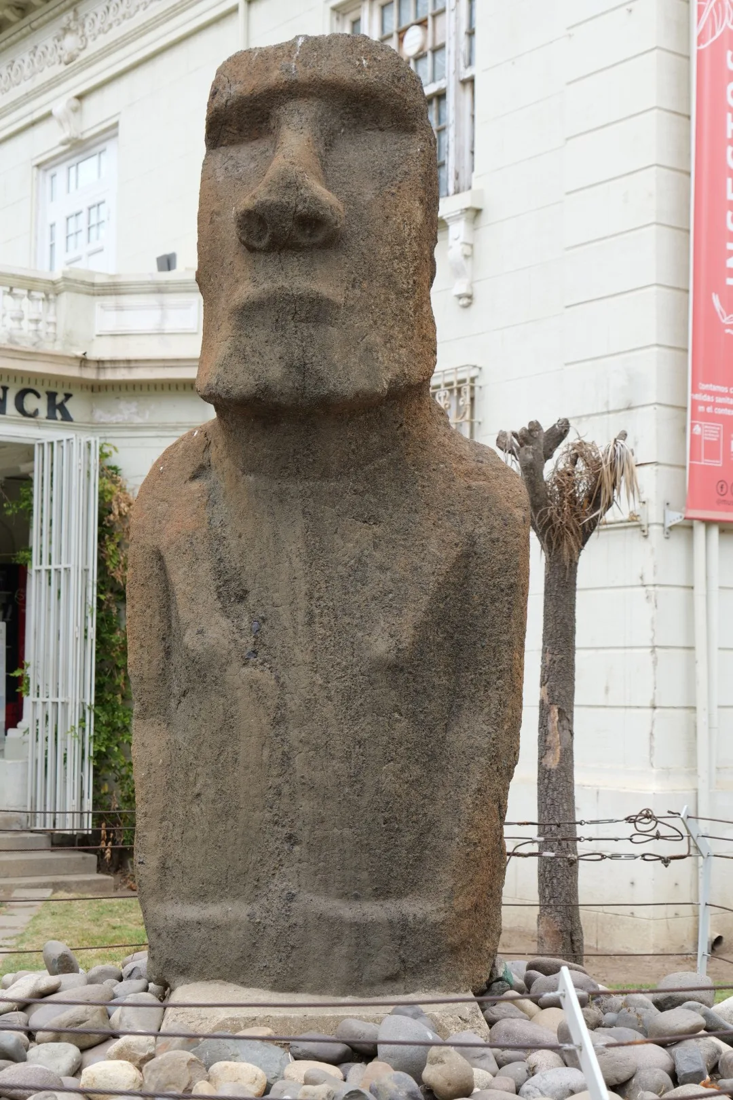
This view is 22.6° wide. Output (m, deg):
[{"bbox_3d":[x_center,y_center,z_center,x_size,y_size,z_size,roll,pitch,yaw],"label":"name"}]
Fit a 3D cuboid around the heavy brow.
[{"bbox_3d":[-0.188,-1.567,6.583,0.760,0.220,0.240,-1,-4,14],"label":"heavy brow"}]

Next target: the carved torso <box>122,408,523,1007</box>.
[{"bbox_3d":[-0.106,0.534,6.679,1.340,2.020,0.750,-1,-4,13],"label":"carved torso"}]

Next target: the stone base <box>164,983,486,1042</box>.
[{"bbox_3d":[-0.071,1.602,6.299,1.060,0.200,0.900,0,-4,11],"label":"stone base"}]

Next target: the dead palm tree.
[{"bbox_3d":[1.023,0.711,9.474,0.740,2.850,0.650,0,-4,0],"label":"dead palm tree"}]

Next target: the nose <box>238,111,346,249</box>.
[{"bbox_3d":[-0.267,-1.289,6.442,0.360,0.470,0.250,-1,-4,14],"label":"nose"}]

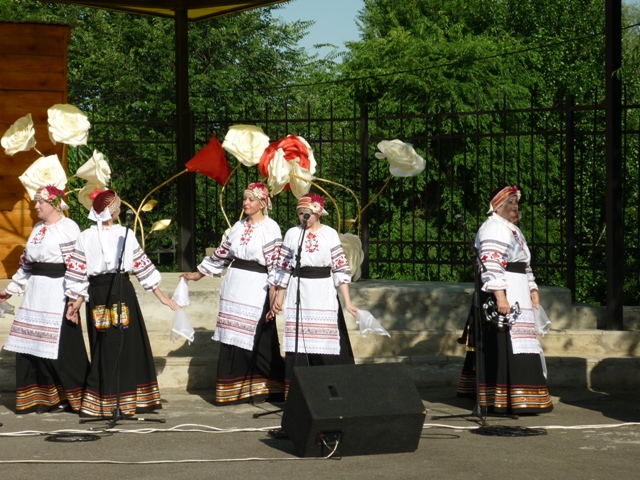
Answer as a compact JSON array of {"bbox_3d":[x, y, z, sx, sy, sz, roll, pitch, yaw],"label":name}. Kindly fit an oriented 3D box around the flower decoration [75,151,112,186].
[{"bbox_3d":[-1.923,-0.607,16.800,0.250,0.310,0.320,0,1,28],"label":"flower decoration"}]

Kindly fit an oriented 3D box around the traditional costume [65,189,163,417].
[{"bbox_3d":[-1.505,0.446,14.350,0.720,1.650,0.550,0,1,7],"label":"traditional costume"}]

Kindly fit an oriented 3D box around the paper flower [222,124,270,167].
[{"bbox_3d":[-0.624,-0.802,16.800,0.410,0.360,0.260,0,1,0],"label":"paper flower"}]

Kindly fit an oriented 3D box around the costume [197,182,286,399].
[{"bbox_3d":[-0.603,0.411,15.200,0.600,1.690,0.450,0,1,24],"label":"costume"}]

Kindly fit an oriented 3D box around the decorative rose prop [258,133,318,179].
[{"bbox_3d":[-0.293,-0.684,16.800,0.460,0.430,0.250,0,1,0],"label":"decorative rose prop"}]

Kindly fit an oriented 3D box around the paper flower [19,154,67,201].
[{"bbox_3d":[-2.413,-0.539,17.200,0.420,0.410,0.240,0,1,-3],"label":"paper flower"}]

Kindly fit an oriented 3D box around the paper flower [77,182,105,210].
[{"bbox_3d":[-1.981,-0.372,17.300,0.330,0.340,0.220,0,1,-12],"label":"paper flower"}]

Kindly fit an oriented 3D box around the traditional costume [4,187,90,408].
[{"bbox_3d":[-2.026,0.428,14.600,0.700,1.660,0.580,1,1,37],"label":"traditional costume"}]

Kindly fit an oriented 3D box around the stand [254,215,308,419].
[{"bbox_3d":[-0.189,0.559,14.100,0.560,1.470,0.520,0,1,0],"label":"stand"}]

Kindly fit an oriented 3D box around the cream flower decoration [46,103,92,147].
[{"bbox_3d":[-2.199,-1.001,17.300,0.390,0.370,0.240,0,1,-6],"label":"cream flower decoration"}]

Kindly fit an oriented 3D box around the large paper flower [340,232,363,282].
[{"bbox_3d":[0.251,0.154,17.400,0.340,0.430,0.220,0,1,18],"label":"large paper flower"}]

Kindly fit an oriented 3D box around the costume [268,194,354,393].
[{"bbox_3d":[-0.065,0.450,15.200,0.630,1.600,0.440,0,1,6],"label":"costume"}]

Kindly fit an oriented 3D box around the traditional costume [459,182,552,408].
[{"bbox_3d":[1.382,0.440,14.500,0.580,1.660,0.660,1,2,41],"label":"traditional costume"}]

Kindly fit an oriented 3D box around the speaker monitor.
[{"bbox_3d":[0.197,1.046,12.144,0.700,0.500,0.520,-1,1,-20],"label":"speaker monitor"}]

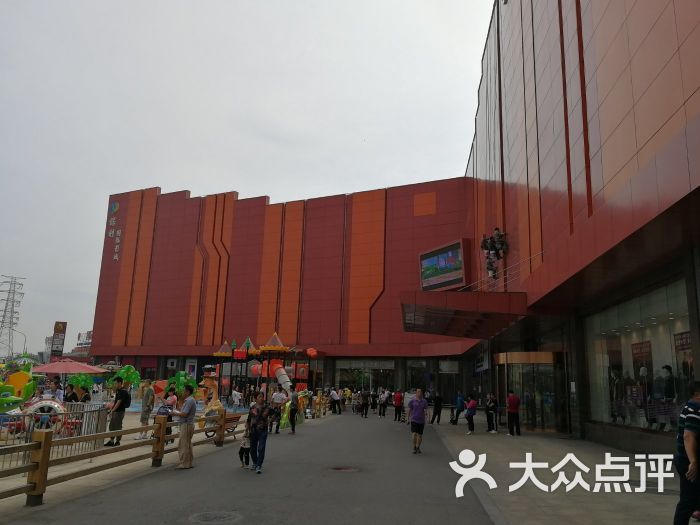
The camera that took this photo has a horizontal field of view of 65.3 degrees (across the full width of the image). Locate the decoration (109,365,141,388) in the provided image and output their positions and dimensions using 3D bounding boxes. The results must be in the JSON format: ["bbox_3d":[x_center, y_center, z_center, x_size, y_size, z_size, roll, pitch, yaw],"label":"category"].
[{"bbox_3d":[-12.031,6.608,28.777,1.750,2.341,1.750,7,-14,-21],"label":"decoration"}]

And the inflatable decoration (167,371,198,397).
[{"bbox_3d":[-9.190,6.990,29.601,1.750,2.153,1.750,6,-13,-16],"label":"inflatable decoration"}]

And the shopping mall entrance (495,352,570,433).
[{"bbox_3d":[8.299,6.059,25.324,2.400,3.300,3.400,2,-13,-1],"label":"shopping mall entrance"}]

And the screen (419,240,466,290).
[{"bbox_3d":[7.510,0.405,43.582,0.600,3.400,5.150,3,-11,-30],"label":"screen"}]

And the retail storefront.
[{"bbox_3d":[8.318,2.995,16.144,0.450,3.650,7.400,1,-13,6],"label":"retail storefront"}]

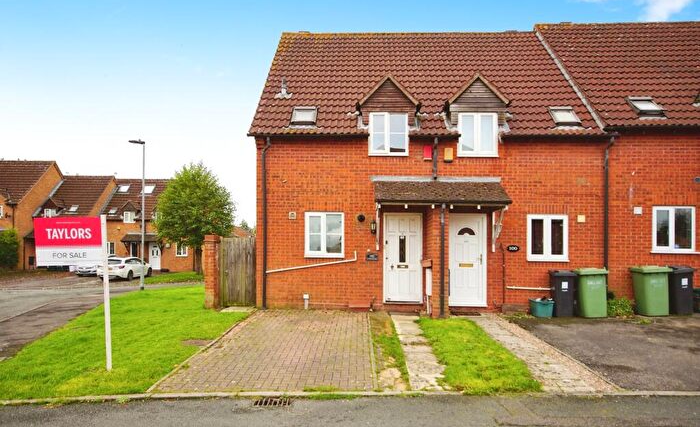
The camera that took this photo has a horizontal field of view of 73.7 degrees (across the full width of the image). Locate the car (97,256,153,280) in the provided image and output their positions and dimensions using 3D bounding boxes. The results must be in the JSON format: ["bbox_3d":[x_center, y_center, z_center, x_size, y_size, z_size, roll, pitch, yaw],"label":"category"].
[{"bbox_3d":[-14.251,3.488,29.600,1.820,1.460,4.600,0,-2,2],"label":"car"}]

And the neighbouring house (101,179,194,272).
[{"bbox_3d":[-16.000,0.730,40.200,7.100,7.400,8.300,0,0,-7],"label":"neighbouring house"}]

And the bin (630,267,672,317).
[{"bbox_3d":[6.428,1.642,9.950,0.570,1.060,0.710,0,-2,13],"label":"bin"}]

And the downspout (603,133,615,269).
[{"bbox_3d":[5.705,0.253,10.280,0.190,3.900,0.150,0,0,3],"label":"downspout"}]

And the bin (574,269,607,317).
[{"bbox_3d":[5.160,1.696,9.980,0.560,1.060,0.710,0,-2,14],"label":"bin"}]

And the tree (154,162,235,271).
[{"bbox_3d":[-11.095,0.300,33.300,5.700,7.900,5.500,0,-2,0],"label":"tree"}]

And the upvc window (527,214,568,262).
[{"bbox_3d":[4.436,0.559,10.440,0.920,1.060,0.100,0,-2,3],"label":"upvc window"}]

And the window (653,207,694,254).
[{"bbox_3d":[7.132,0.361,10.270,0.910,1.030,0.100,0,0,3],"label":"window"}]

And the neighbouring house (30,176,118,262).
[{"bbox_3d":[-21.300,0.450,38.200,4.400,7.100,8.300,0,0,-7],"label":"neighbouring house"}]

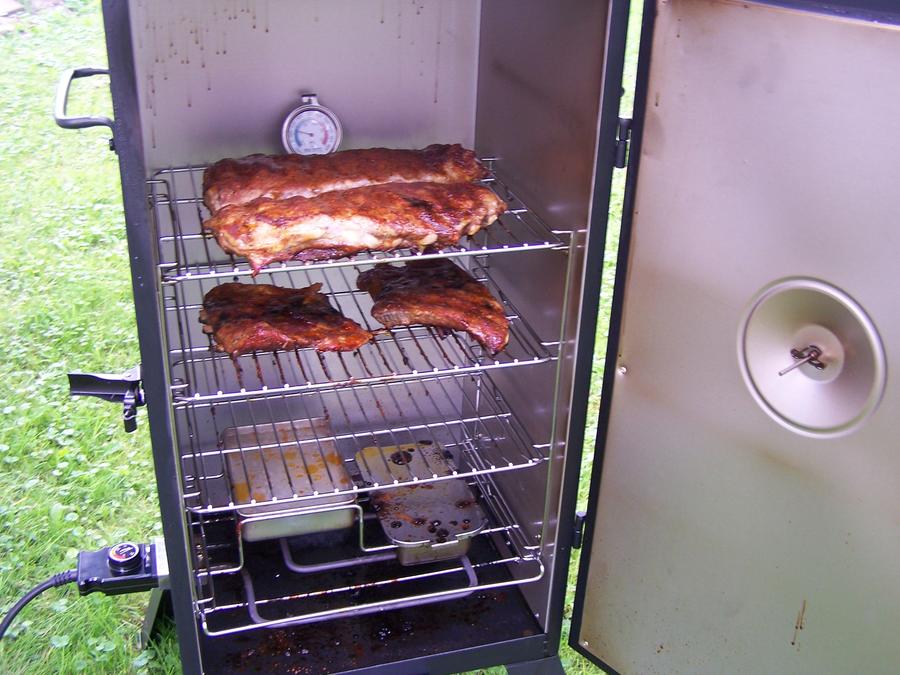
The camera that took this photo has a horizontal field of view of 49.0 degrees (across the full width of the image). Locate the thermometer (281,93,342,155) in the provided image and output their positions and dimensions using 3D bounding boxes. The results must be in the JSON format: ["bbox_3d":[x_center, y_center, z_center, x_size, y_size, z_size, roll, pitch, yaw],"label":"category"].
[{"bbox_3d":[-0.147,-0.219,1.060,0.065,0.082,0.034,-6,27,-16],"label":"thermometer"}]

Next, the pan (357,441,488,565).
[{"bbox_3d":[-0.038,0.197,1.184,0.118,0.047,0.207,-6,27,-16],"label":"pan"}]

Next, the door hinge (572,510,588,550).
[{"bbox_3d":[0.136,0.202,1.031,0.014,0.047,0.016,-6,27,-16],"label":"door hinge"}]

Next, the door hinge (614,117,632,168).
[{"bbox_3d":[0.149,-0.167,0.848,0.014,0.047,0.016,-6,27,-16],"label":"door hinge"}]

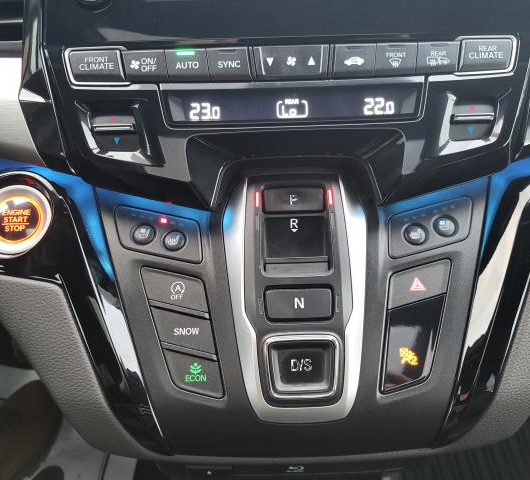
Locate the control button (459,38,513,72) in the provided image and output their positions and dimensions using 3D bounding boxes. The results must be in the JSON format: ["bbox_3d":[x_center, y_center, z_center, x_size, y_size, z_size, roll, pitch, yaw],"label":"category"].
[{"bbox_3d":[0.127,-0.107,0.281,0.028,0.018,0.012,-2,14,0],"label":"control button"}]

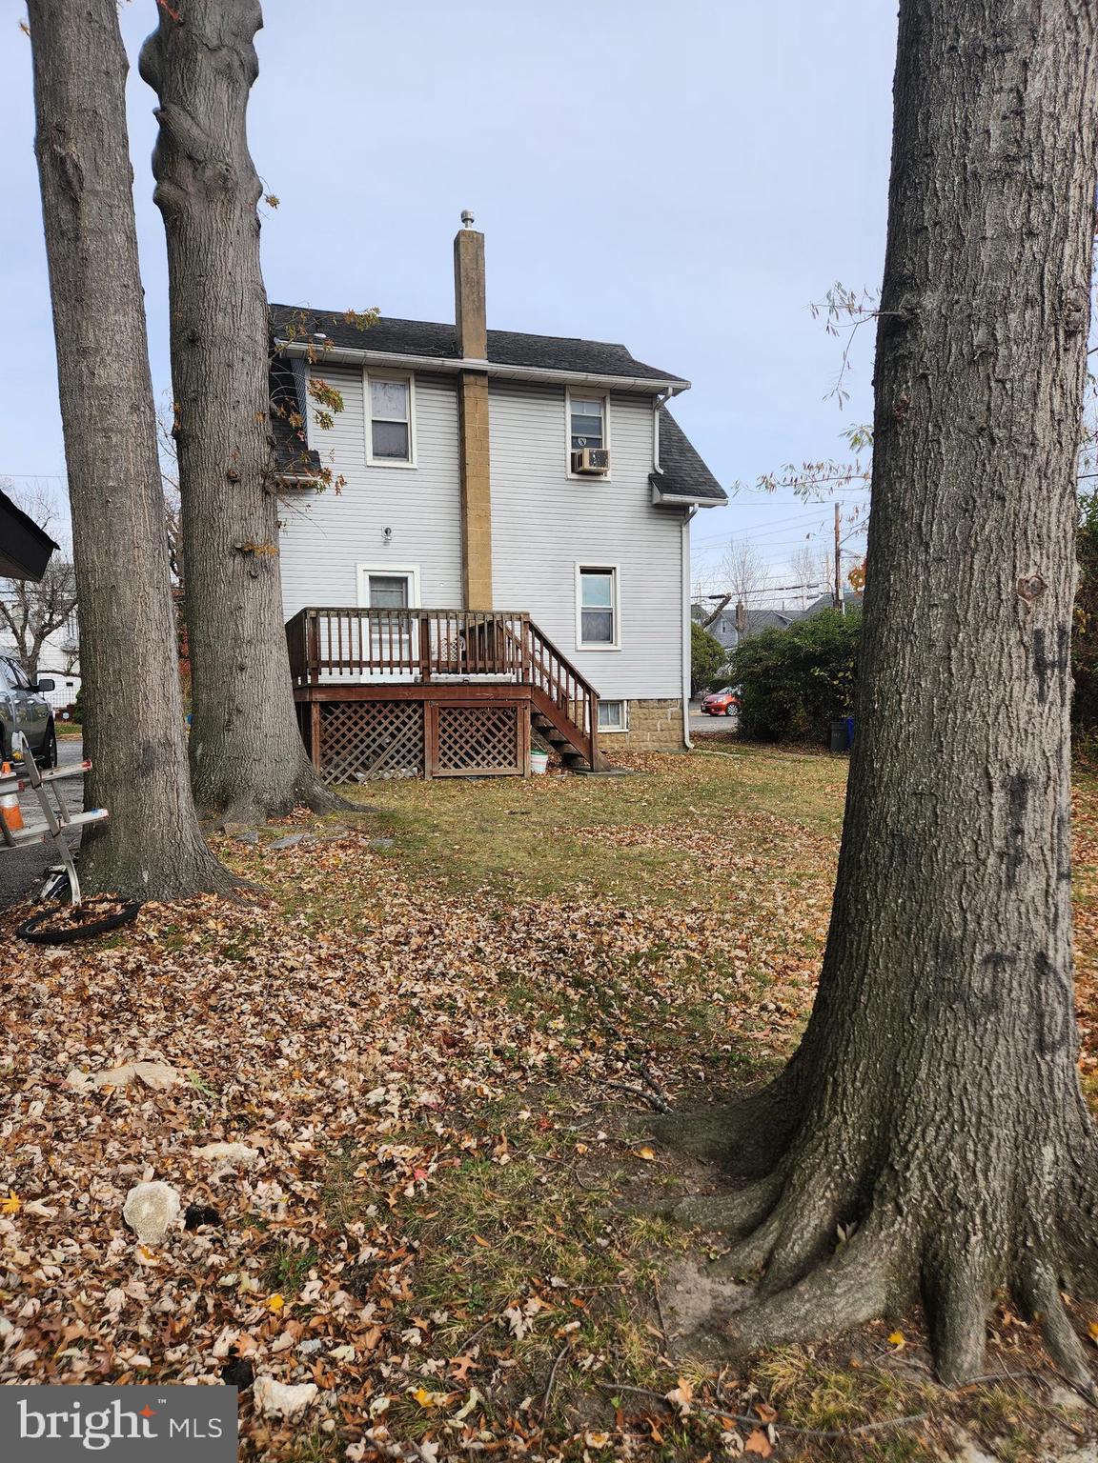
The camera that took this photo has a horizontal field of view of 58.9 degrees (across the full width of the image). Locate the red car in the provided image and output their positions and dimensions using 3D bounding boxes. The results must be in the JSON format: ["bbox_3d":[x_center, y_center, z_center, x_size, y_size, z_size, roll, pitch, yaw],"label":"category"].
[{"bbox_3d":[8.982,-1.503,45.264,4.100,1.520,1.700,-2,2,-27],"label":"red car"}]

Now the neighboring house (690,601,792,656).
[{"bbox_3d":[14.892,-5.708,73.000,9.000,8.000,8.500,-2,2,-20],"label":"neighboring house"}]

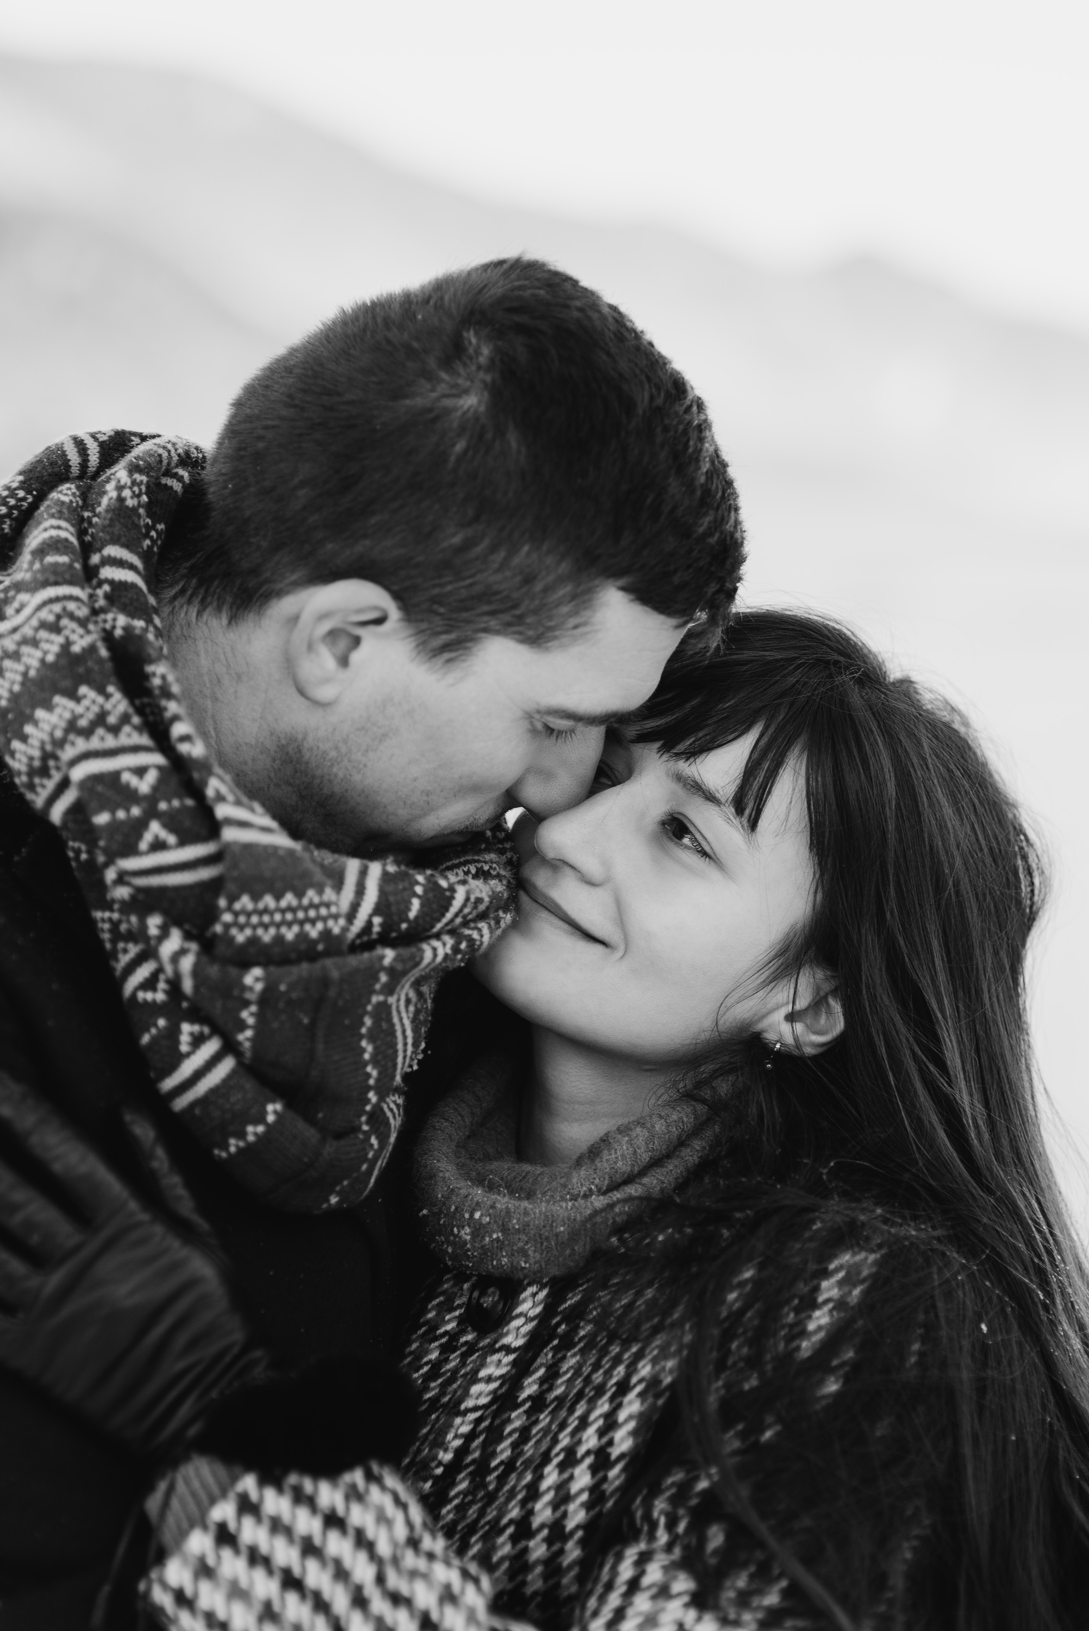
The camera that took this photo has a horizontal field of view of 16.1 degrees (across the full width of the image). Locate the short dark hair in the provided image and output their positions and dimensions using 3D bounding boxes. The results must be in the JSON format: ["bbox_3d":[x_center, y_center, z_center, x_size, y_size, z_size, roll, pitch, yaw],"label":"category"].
[{"bbox_3d":[-0.025,-0.132,1.600,0.225,0.192,0.175,30,28,3],"label":"short dark hair"}]

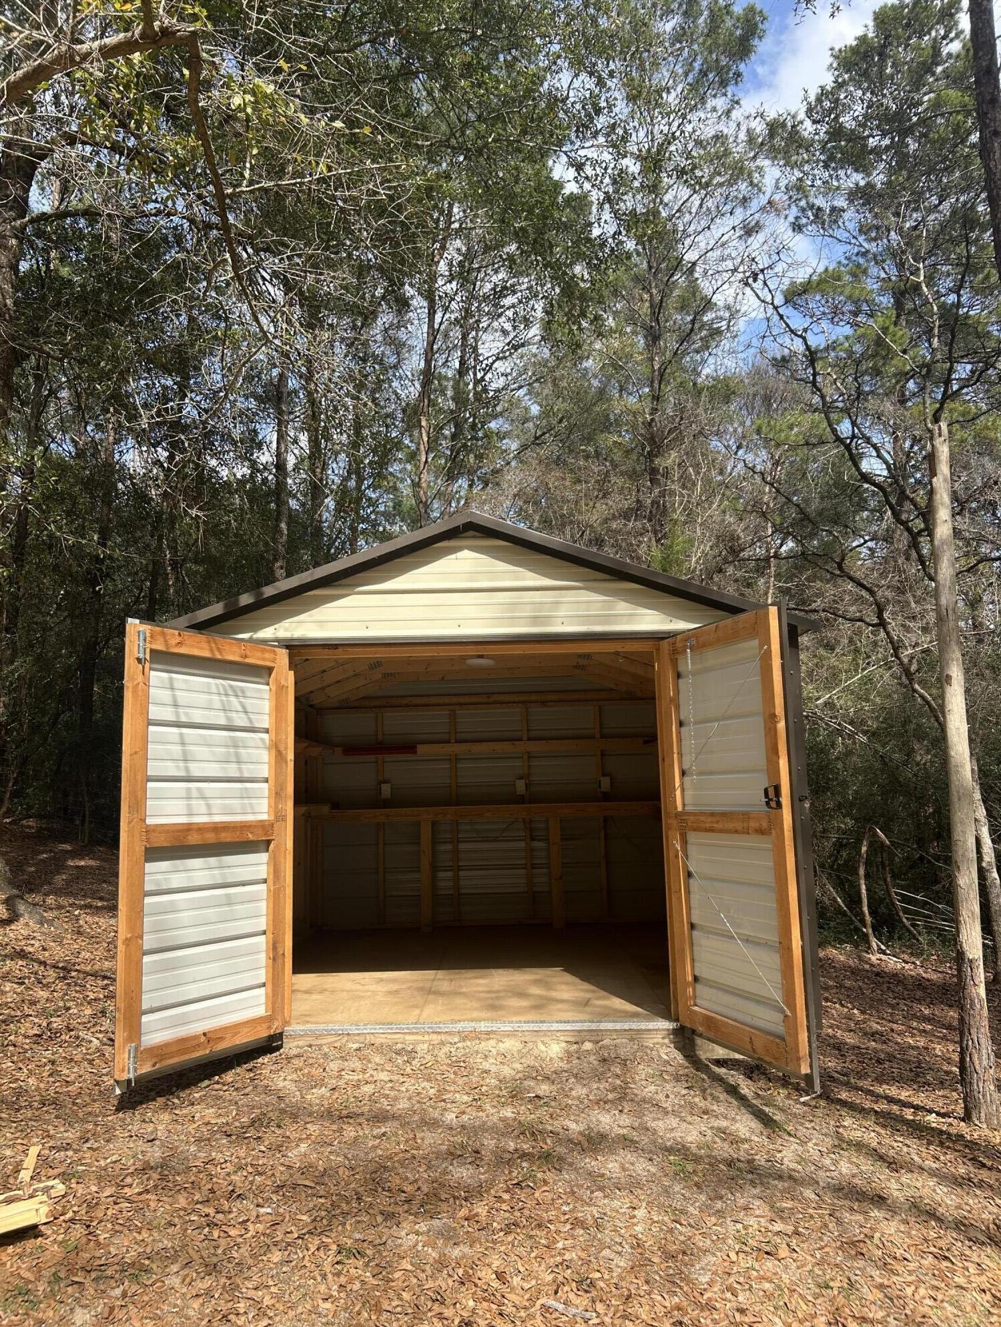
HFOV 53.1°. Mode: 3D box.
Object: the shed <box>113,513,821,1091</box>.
[{"bbox_3d":[-0.083,0.749,6.208,3.280,2.500,4.660,-1,-8,0],"label":"shed"}]

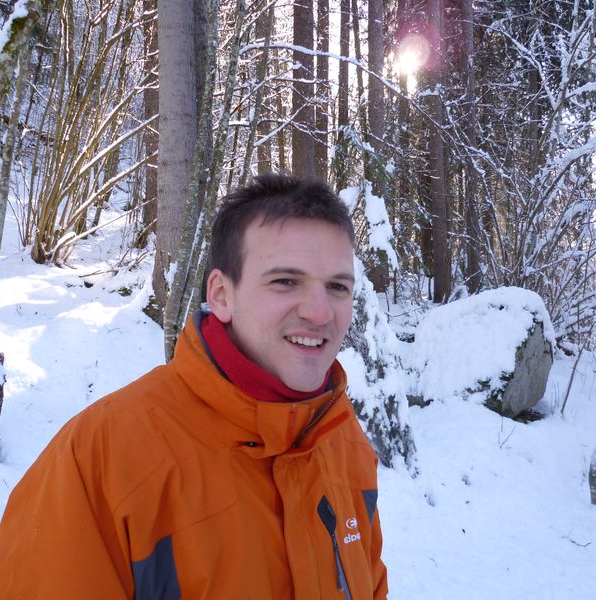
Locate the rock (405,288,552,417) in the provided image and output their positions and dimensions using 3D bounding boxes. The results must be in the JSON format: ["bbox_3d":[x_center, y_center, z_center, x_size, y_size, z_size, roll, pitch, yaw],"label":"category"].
[{"bbox_3d":[2.140,0.605,7.600,1.600,1.500,1.300,-2,-3,27],"label":"rock"}]

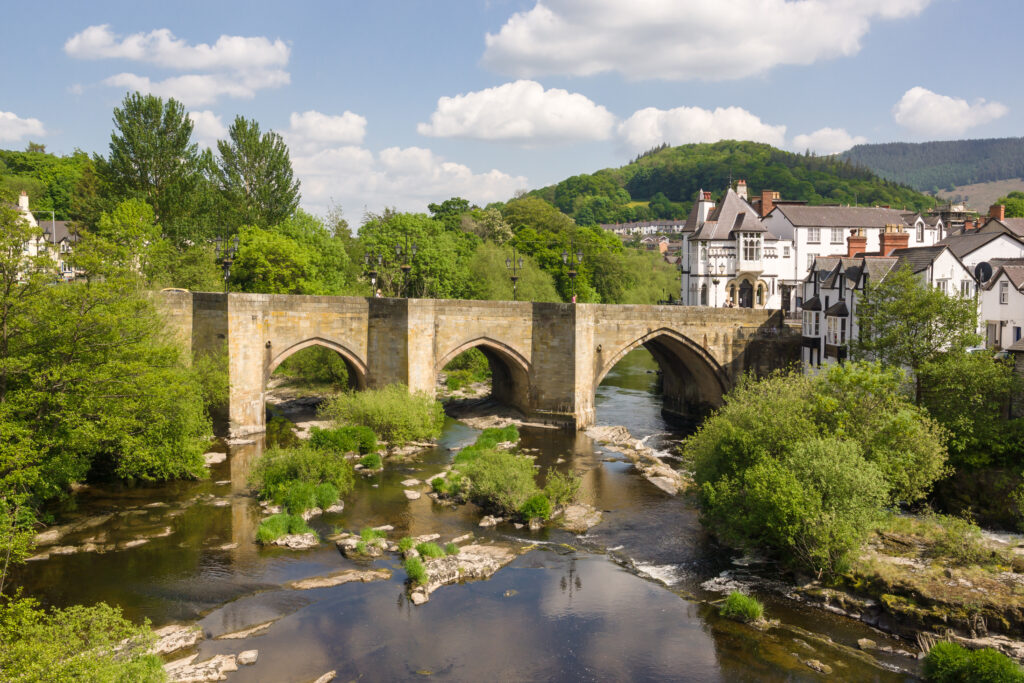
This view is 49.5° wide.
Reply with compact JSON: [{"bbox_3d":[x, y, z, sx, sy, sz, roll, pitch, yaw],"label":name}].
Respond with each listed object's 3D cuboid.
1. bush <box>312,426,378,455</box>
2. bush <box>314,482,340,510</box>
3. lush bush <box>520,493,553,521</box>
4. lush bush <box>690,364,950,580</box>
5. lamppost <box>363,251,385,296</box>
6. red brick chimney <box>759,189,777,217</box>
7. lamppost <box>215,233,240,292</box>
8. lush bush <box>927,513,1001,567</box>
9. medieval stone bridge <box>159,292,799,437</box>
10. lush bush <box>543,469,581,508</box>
[{"bbox_3d":[-8.039,4.590,52.927,3.150,1.350,2.200,0,2,0],"label":"bush"},{"bbox_3d":[-6.688,5.589,40.000,0.880,0.900,0.850,0,2,0],"label":"bush"},{"bbox_3d":[0.846,5.696,38.300,1.100,0.950,1.000,0,2,0],"label":"lush bush"},{"bbox_3d":[8.825,3.312,32.800,7.400,5.250,6.800,0,2,0],"label":"lush bush"},{"bbox_3d":[-9.675,-4.261,77.500,1.350,4.600,0.700,-1,3,-15],"label":"lamppost"},{"bbox_3d":[23.999,-12.944,104.000,1.000,2.600,1.100,0,2,-6],"label":"red brick chimney"},{"bbox_3d":[-15.888,-3.912,62.000,1.400,4.600,0.700,-1,3,-15],"label":"lamppost"},{"bbox_3d":[12.209,5.244,30.000,1.900,0.950,1.700,0,2,0],"label":"lush bush"},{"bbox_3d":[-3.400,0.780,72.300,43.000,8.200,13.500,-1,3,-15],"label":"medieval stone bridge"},{"bbox_3d":[1.785,5.300,40.000,1.400,1.400,1.300,0,2,0],"label":"lush bush"}]

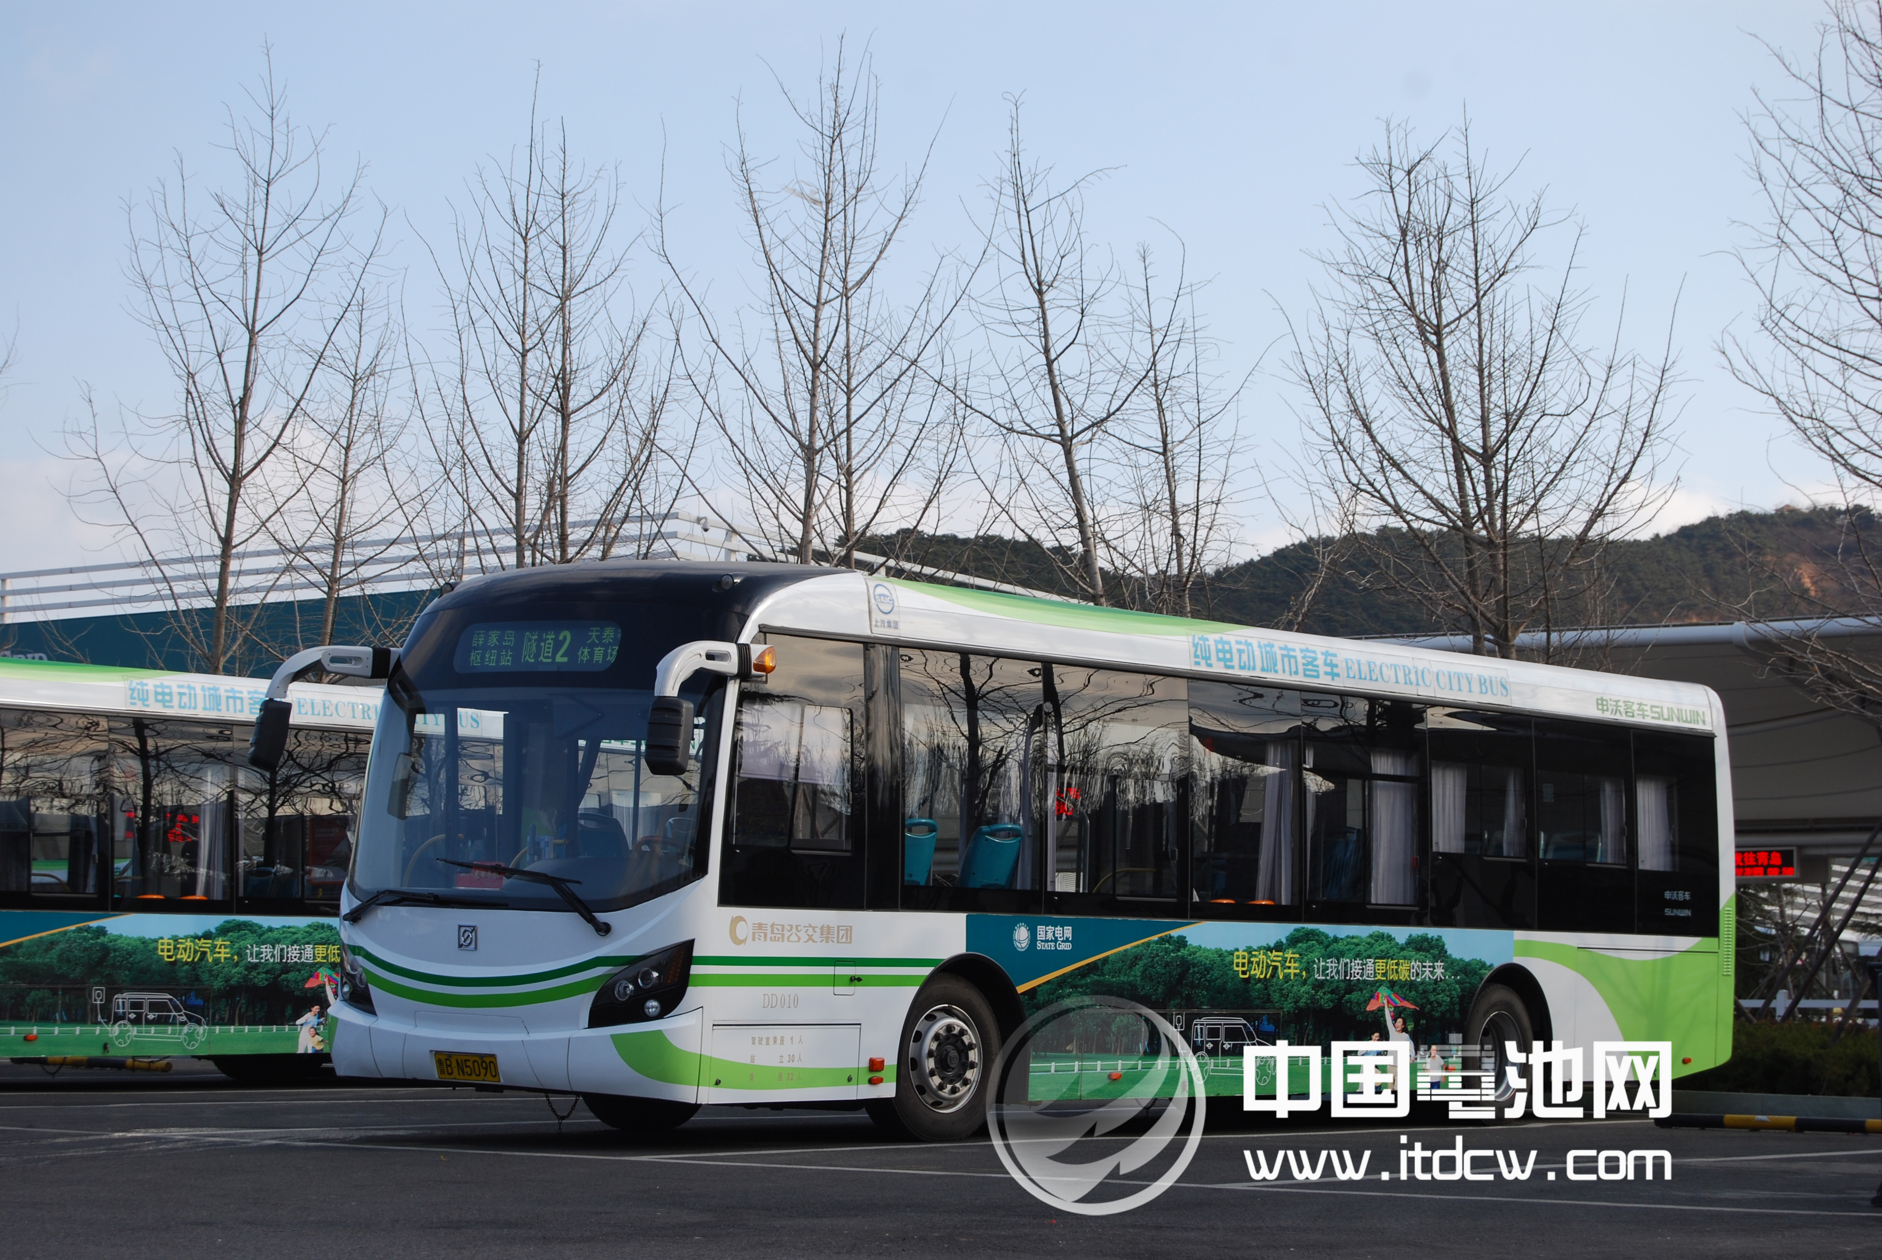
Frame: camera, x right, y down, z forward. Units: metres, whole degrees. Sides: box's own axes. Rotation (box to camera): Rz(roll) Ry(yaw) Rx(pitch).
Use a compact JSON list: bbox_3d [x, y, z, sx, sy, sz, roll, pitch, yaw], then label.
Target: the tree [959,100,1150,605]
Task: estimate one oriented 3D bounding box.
[{"bbox_3d":[1.049,-0.393,37.946,1.768,8.727,1.680,1,-5,2],"label":"tree"}]

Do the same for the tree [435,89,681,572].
[{"bbox_3d":[-3.835,-0.589,42.405,2.426,9.672,2.305,1,-5,-5],"label":"tree"}]

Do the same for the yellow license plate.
[{"bbox_3d":[-2.470,2.284,22.414,0.440,0.140,0.020,-2,11,38],"label":"yellow license plate"}]

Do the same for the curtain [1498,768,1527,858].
[{"bbox_3d":[3.813,1.218,28.571,0.090,0.636,0.361,-2,-5,38],"label":"curtain"}]

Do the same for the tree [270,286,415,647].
[{"bbox_3d":[-6.466,0.378,46.274,1.554,8.276,1.476,2,-5,-8],"label":"tree"}]

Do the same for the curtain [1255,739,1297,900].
[{"bbox_3d":[2.089,1.198,26.799,0.110,1.020,0.446,-3,-6,38],"label":"curtain"}]

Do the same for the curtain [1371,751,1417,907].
[{"bbox_3d":[2.938,1.275,27.890,0.110,1.022,0.556,-3,-6,38],"label":"curtain"}]

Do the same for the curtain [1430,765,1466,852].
[{"bbox_3d":[3.362,1.183,28.442,0.110,0.633,0.448,-3,-6,38],"label":"curtain"}]

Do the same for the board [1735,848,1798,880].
[{"bbox_3d":[9.516,2.740,50.000,1.080,0.390,0.120,-2,-5,38],"label":"board"}]

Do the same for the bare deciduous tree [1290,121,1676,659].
[{"bbox_3d":[4.523,-0.245,35.650,3.250,8.060,3.250,-2,-5,38],"label":"bare deciduous tree"}]

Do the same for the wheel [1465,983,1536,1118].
[{"bbox_3d":[3.583,2.802,28.327,0.290,0.945,0.945,-3,-6,36],"label":"wheel"}]

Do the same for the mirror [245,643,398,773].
[{"bbox_3d":[-3.389,0.440,23.603,0.310,0.700,0.860,-2,-5,38],"label":"mirror"}]

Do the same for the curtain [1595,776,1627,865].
[{"bbox_3d":[4.715,1.338,30.178,0.110,0.650,0.423,-3,-6,38],"label":"curtain"}]

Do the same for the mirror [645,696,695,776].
[{"bbox_3d":[-1.365,0.525,21.547,0.210,0.400,0.150,0,-4,22],"label":"mirror"}]

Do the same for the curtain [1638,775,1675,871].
[{"bbox_3d":[5.016,1.360,30.091,0.090,0.719,0.548,-2,-5,38],"label":"curtain"}]

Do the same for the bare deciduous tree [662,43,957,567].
[{"bbox_3d":[-1.235,-0.820,40.261,2.800,9.520,2.800,2,-4,0],"label":"bare deciduous tree"}]

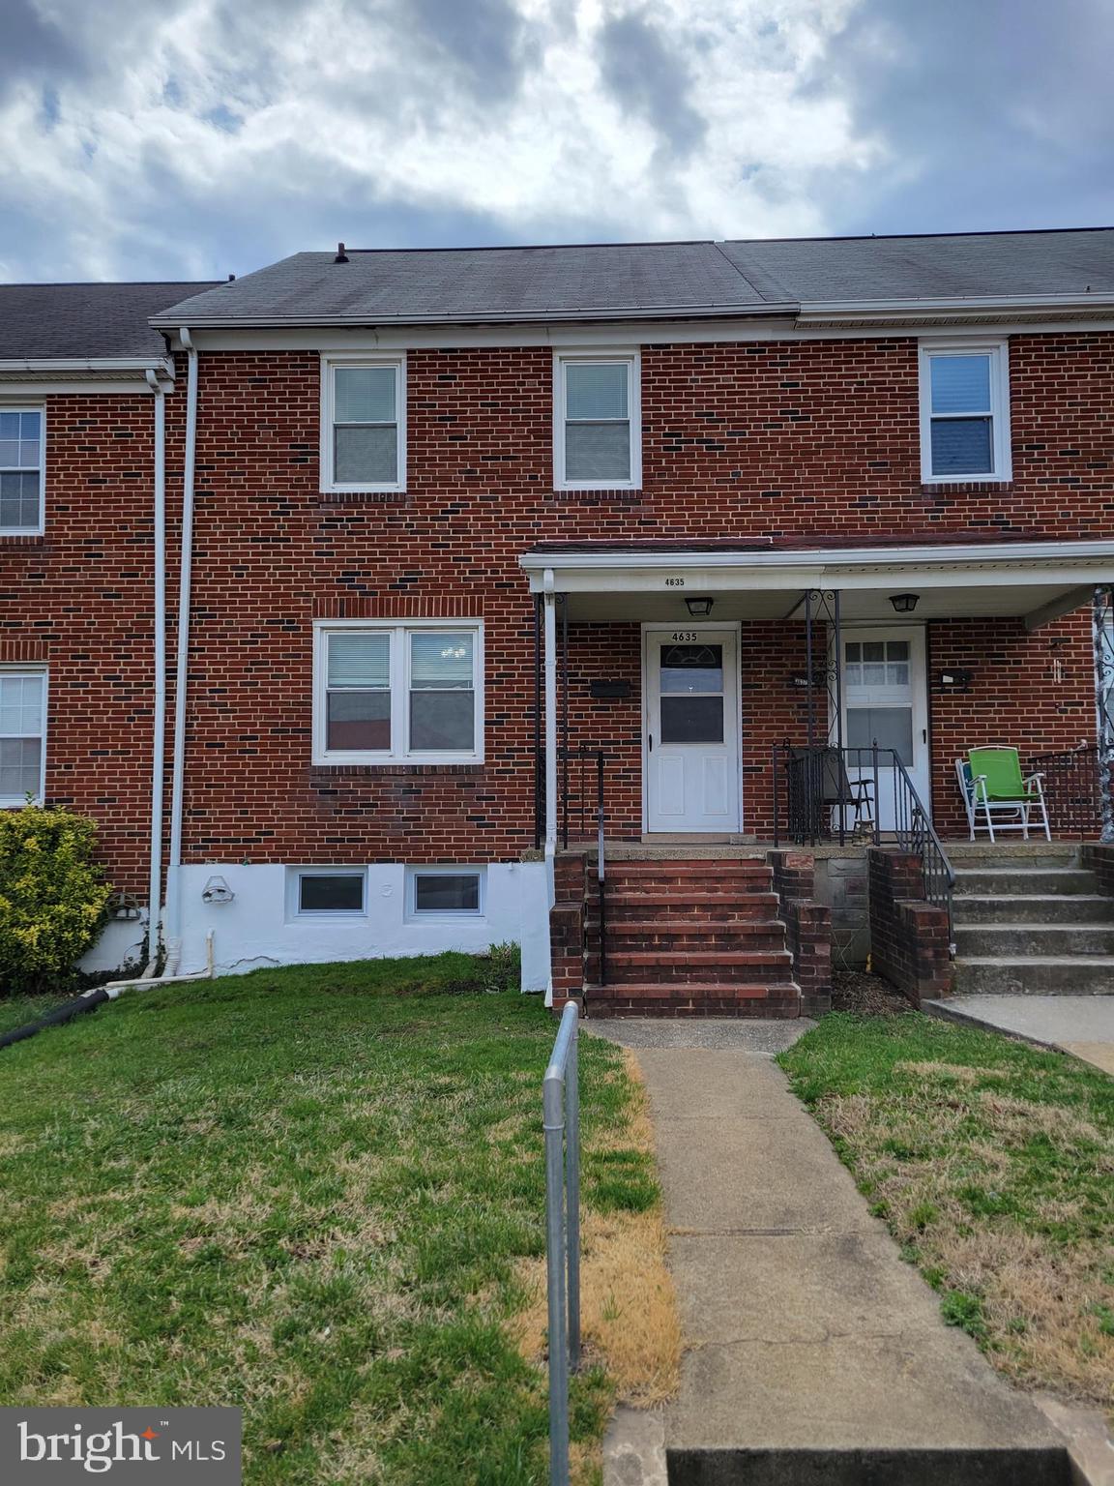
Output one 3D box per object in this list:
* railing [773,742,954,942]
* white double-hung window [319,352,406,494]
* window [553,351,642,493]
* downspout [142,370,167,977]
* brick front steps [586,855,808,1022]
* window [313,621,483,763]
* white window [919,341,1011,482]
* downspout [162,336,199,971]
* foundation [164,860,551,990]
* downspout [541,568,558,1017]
[{"bbox_3d":[2.341,0.729,8.764,1.050,1.580,1.600,0,-3,2],"label":"railing"},{"bbox_3d":[-1.988,-3.279,11.477,0.884,1.447,0.120,0,-3,2],"label":"white double-hung window"},{"bbox_3d":[0.413,-3.289,11.379,0.885,1.454,0.120,0,-3,2],"label":"window"},{"bbox_3d":[-4.057,-0.727,11.211,0.190,6.025,0.310,0,-3,2],"label":"downspout"},{"bbox_3d":[0.963,1.448,8.524,1.495,1.025,1.550,0,-3,2],"label":"brick front steps"},{"bbox_3d":[-1.601,-0.521,11.304,1.753,1.496,0.120,0,-3,2],"label":"window"},{"bbox_3d":[4.096,-3.336,11.229,0.892,1.476,0.120,0,-3,2],"label":"white window"},{"bbox_3d":[-3.804,-0.942,11.203,0.240,6.471,0.330,0,-3,2],"label":"downspout"},{"bbox_3d":[-1.977,1.683,10.436,3.930,1.180,1.650,0,-3,2],"label":"foundation"},{"bbox_3d":[-0.059,0.333,9.281,0.130,3.600,0.250,0,-3,2],"label":"downspout"}]

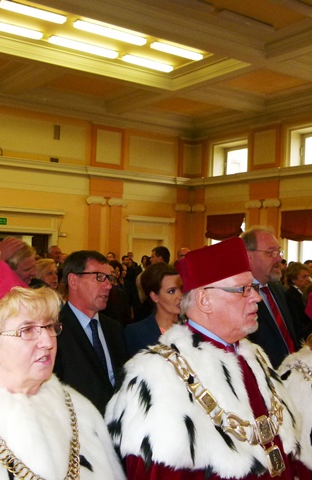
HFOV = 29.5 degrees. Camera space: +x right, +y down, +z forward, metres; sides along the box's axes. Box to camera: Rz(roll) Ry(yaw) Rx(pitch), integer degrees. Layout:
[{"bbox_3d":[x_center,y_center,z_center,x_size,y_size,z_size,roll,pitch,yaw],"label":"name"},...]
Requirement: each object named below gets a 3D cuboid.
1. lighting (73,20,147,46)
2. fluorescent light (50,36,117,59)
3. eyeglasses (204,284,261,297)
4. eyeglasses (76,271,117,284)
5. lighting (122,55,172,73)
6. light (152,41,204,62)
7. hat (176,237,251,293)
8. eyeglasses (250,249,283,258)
[{"bbox_3d":[-0.869,-3.953,11.364,1.540,0.090,0.180,2,-1,-36],"label":"lighting"},{"bbox_3d":[-1.464,-3.954,12.187,1.540,0.090,0.180,2,-1,-36],"label":"fluorescent light"},{"bbox_3d":[0.197,0.136,1.620,0.135,0.040,0.140,-2,-3,25],"label":"eyeglasses"},{"bbox_3d":[-0.250,0.150,2.310,0.140,0.042,0.140,-2,-9,30],"label":"eyeglasses"},{"bbox_3d":[-0.166,-3.902,13.092,1.255,0.090,0.180,2,-1,-36],"label":"lighting"},{"bbox_3d":[0.431,-3.901,12.286,1.250,0.090,0.180,2,-1,-36],"label":"light"},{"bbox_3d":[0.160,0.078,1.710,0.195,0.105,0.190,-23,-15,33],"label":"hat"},{"bbox_3d":[0.447,0.056,2.480,0.135,0.040,0.140,4,1,36],"label":"eyeglasses"}]

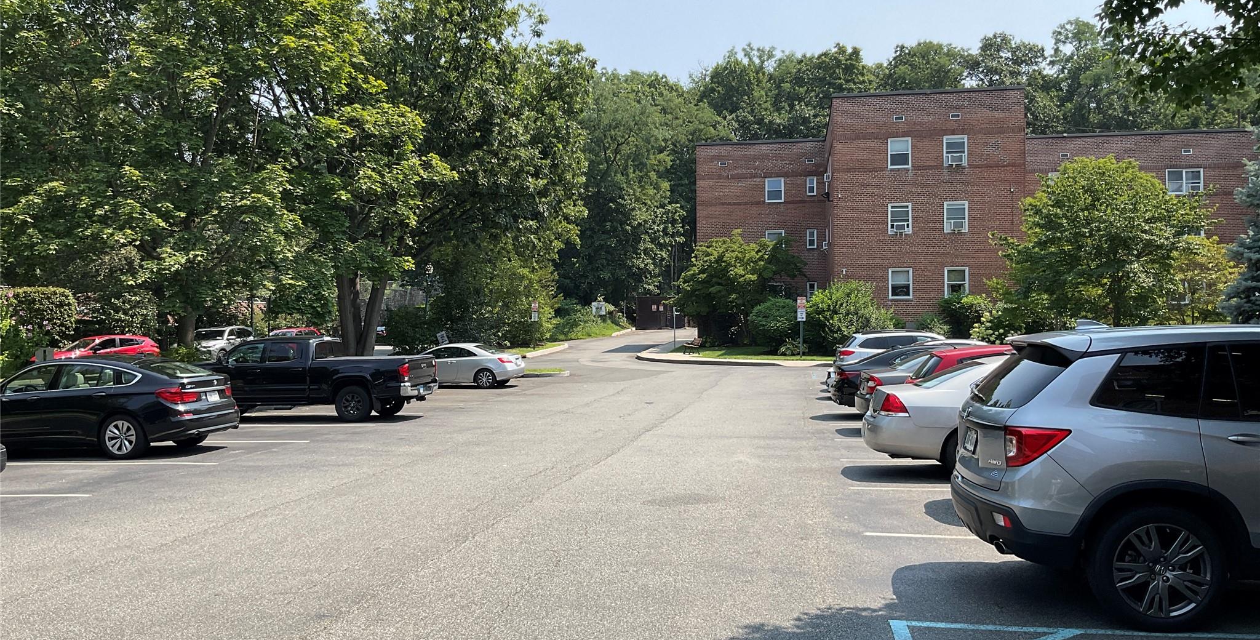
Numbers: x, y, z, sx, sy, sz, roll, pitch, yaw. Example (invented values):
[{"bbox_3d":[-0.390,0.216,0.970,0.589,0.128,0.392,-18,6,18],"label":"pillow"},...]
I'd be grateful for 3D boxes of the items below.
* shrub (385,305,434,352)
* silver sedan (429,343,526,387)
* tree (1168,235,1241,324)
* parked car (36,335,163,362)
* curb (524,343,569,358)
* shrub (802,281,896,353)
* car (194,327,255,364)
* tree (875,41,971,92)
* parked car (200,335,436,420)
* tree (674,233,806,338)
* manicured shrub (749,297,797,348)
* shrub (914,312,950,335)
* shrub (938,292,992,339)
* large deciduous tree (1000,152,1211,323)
[{"bbox_3d":[-10.300,0.500,47.000,2.300,2.400,2.200,-1,-1,9],"label":"shrub"},{"bbox_3d":[-5.670,1.430,33.900,4.450,1.400,1.760,-1,0,9],"label":"silver sedan"},{"bbox_3d":[24.800,-1.750,45.500,3.800,4.000,3.800,-1,-1,9],"label":"tree"},{"bbox_3d":[-19.850,1.330,39.300,1.800,1.540,4.400,-1,-1,27],"label":"parked car"},{"bbox_3d":[-3.900,1.500,50.500,0.900,0.300,7.500,-1,-1,12],"label":"curb"},{"bbox_3d":[8.700,-0.120,42.000,3.550,2.750,2.800,0,-1,10],"label":"shrub"},{"bbox_3d":[-18.850,1.180,48.300,1.900,1.700,4.750,0,-1,3],"label":"car"},{"bbox_3d":[23.600,-13.500,85.000,9.000,18.000,9.000,-1,-1,9],"label":"tree"},{"bbox_3d":[-7.200,1.210,22.600,5.650,1.790,1.890,-1,0,9],"label":"parked car"},{"bbox_3d":[4.800,-1.500,47.500,5.900,5.200,5.700,-1,-1,9],"label":"tree"},{"bbox_3d":[5.900,0.100,43.300,2.020,2.100,2.000,0,-1,10],"label":"manicured shrub"},{"bbox_3d":[12.100,0.250,42.500,1.350,1.200,1.200,0,-1,10],"label":"shrub"},{"bbox_3d":[13.300,-0.100,42.000,2.000,2.050,1.800,0,-1,10],"label":"shrub"},{"bbox_3d":[17.000,-2.600,38.000,7.800,6.700,7.500,-1,-1,9],"label":"large deciduous tree"}]

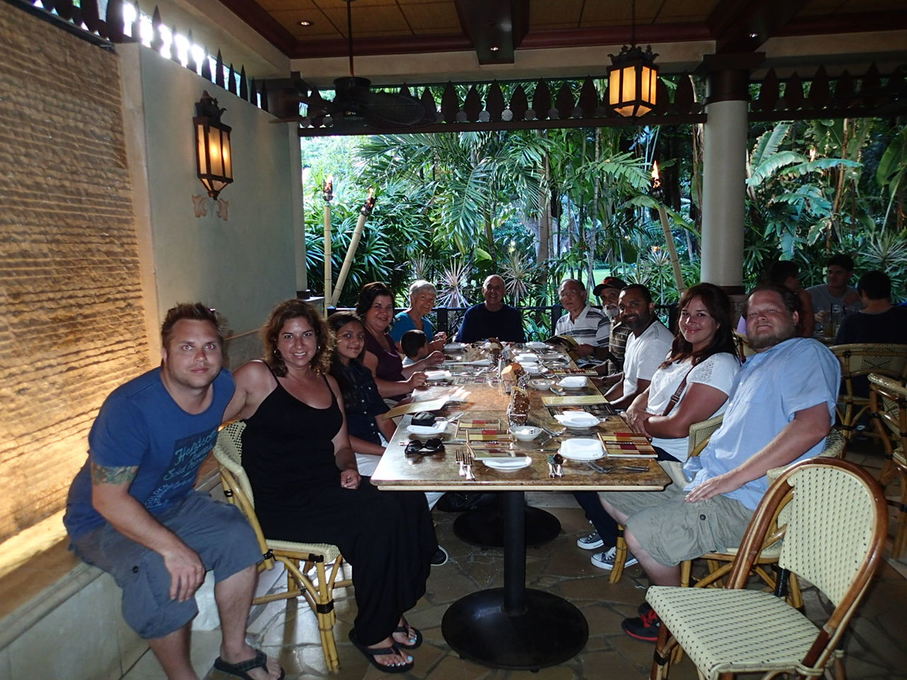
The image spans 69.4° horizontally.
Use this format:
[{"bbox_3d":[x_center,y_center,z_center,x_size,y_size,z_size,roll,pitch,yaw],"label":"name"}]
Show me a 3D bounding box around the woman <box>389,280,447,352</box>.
[{"bbox_3d":[-0.210,0.238,4.445,0.740,1.260,0.460,6,10,44],"label":"woman"}]

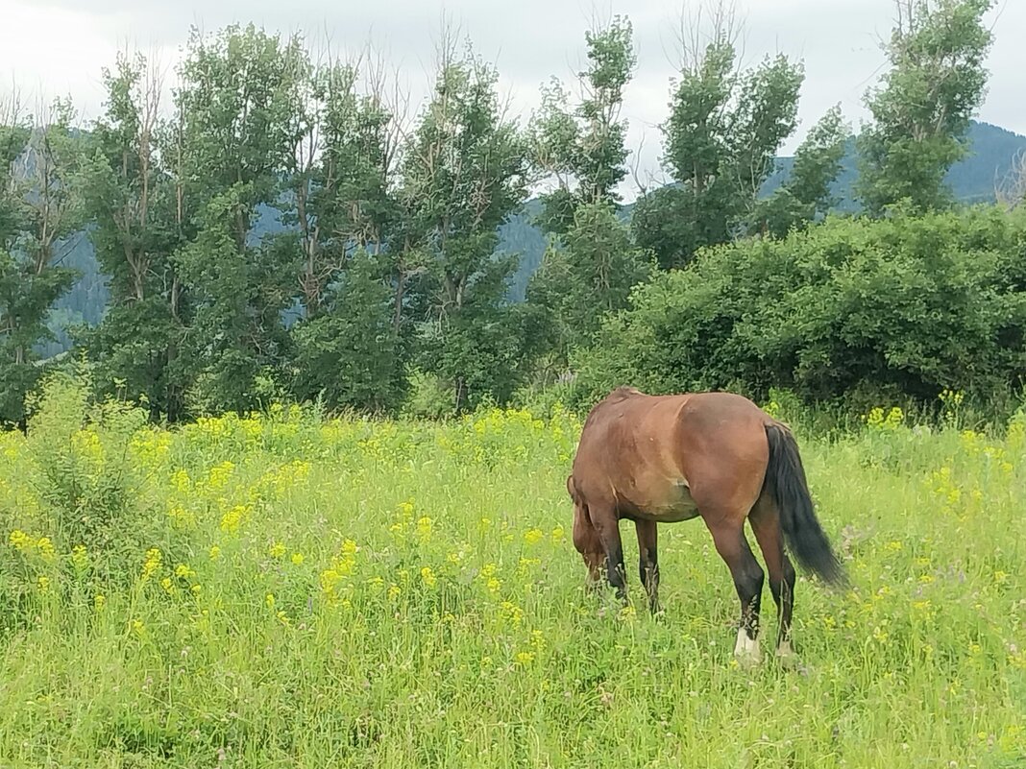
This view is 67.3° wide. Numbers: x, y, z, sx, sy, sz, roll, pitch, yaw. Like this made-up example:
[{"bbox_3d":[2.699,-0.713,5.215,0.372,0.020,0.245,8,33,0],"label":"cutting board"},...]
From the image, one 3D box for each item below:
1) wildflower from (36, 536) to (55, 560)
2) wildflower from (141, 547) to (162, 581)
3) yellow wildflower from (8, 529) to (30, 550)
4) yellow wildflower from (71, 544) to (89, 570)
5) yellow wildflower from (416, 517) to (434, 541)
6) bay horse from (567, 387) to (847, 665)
[{"bbox_3d":[-2.729,0.954,4.500,0.095,0.129,0.091,0,0,0],"label":"wildflower"},{"bbox_3d":[-1.901,0.944,4.050,0.106,0.167,0.101,0,0,0],"label":"wildflower"},{"bbox_3d":[-3.014,0.943,4.700,0.123,0.123,0.117,0,0,0],"label":"yellow wildflower"},{"bbox_3d":[-2.415,0.965,4.300,0.091,0.145,0.087,0,0,0],"label":"yellow wildflower"},{"bbox_3d":[-0.576,0.951,5.050,0.120,0.157,0.114,0,0,0],"label":"yellow wildflower"},{"bbox_3d":[1.020,0.735,4.520,0.620,1.460,1.900,0,0,-36],"label":"bay horse"}]

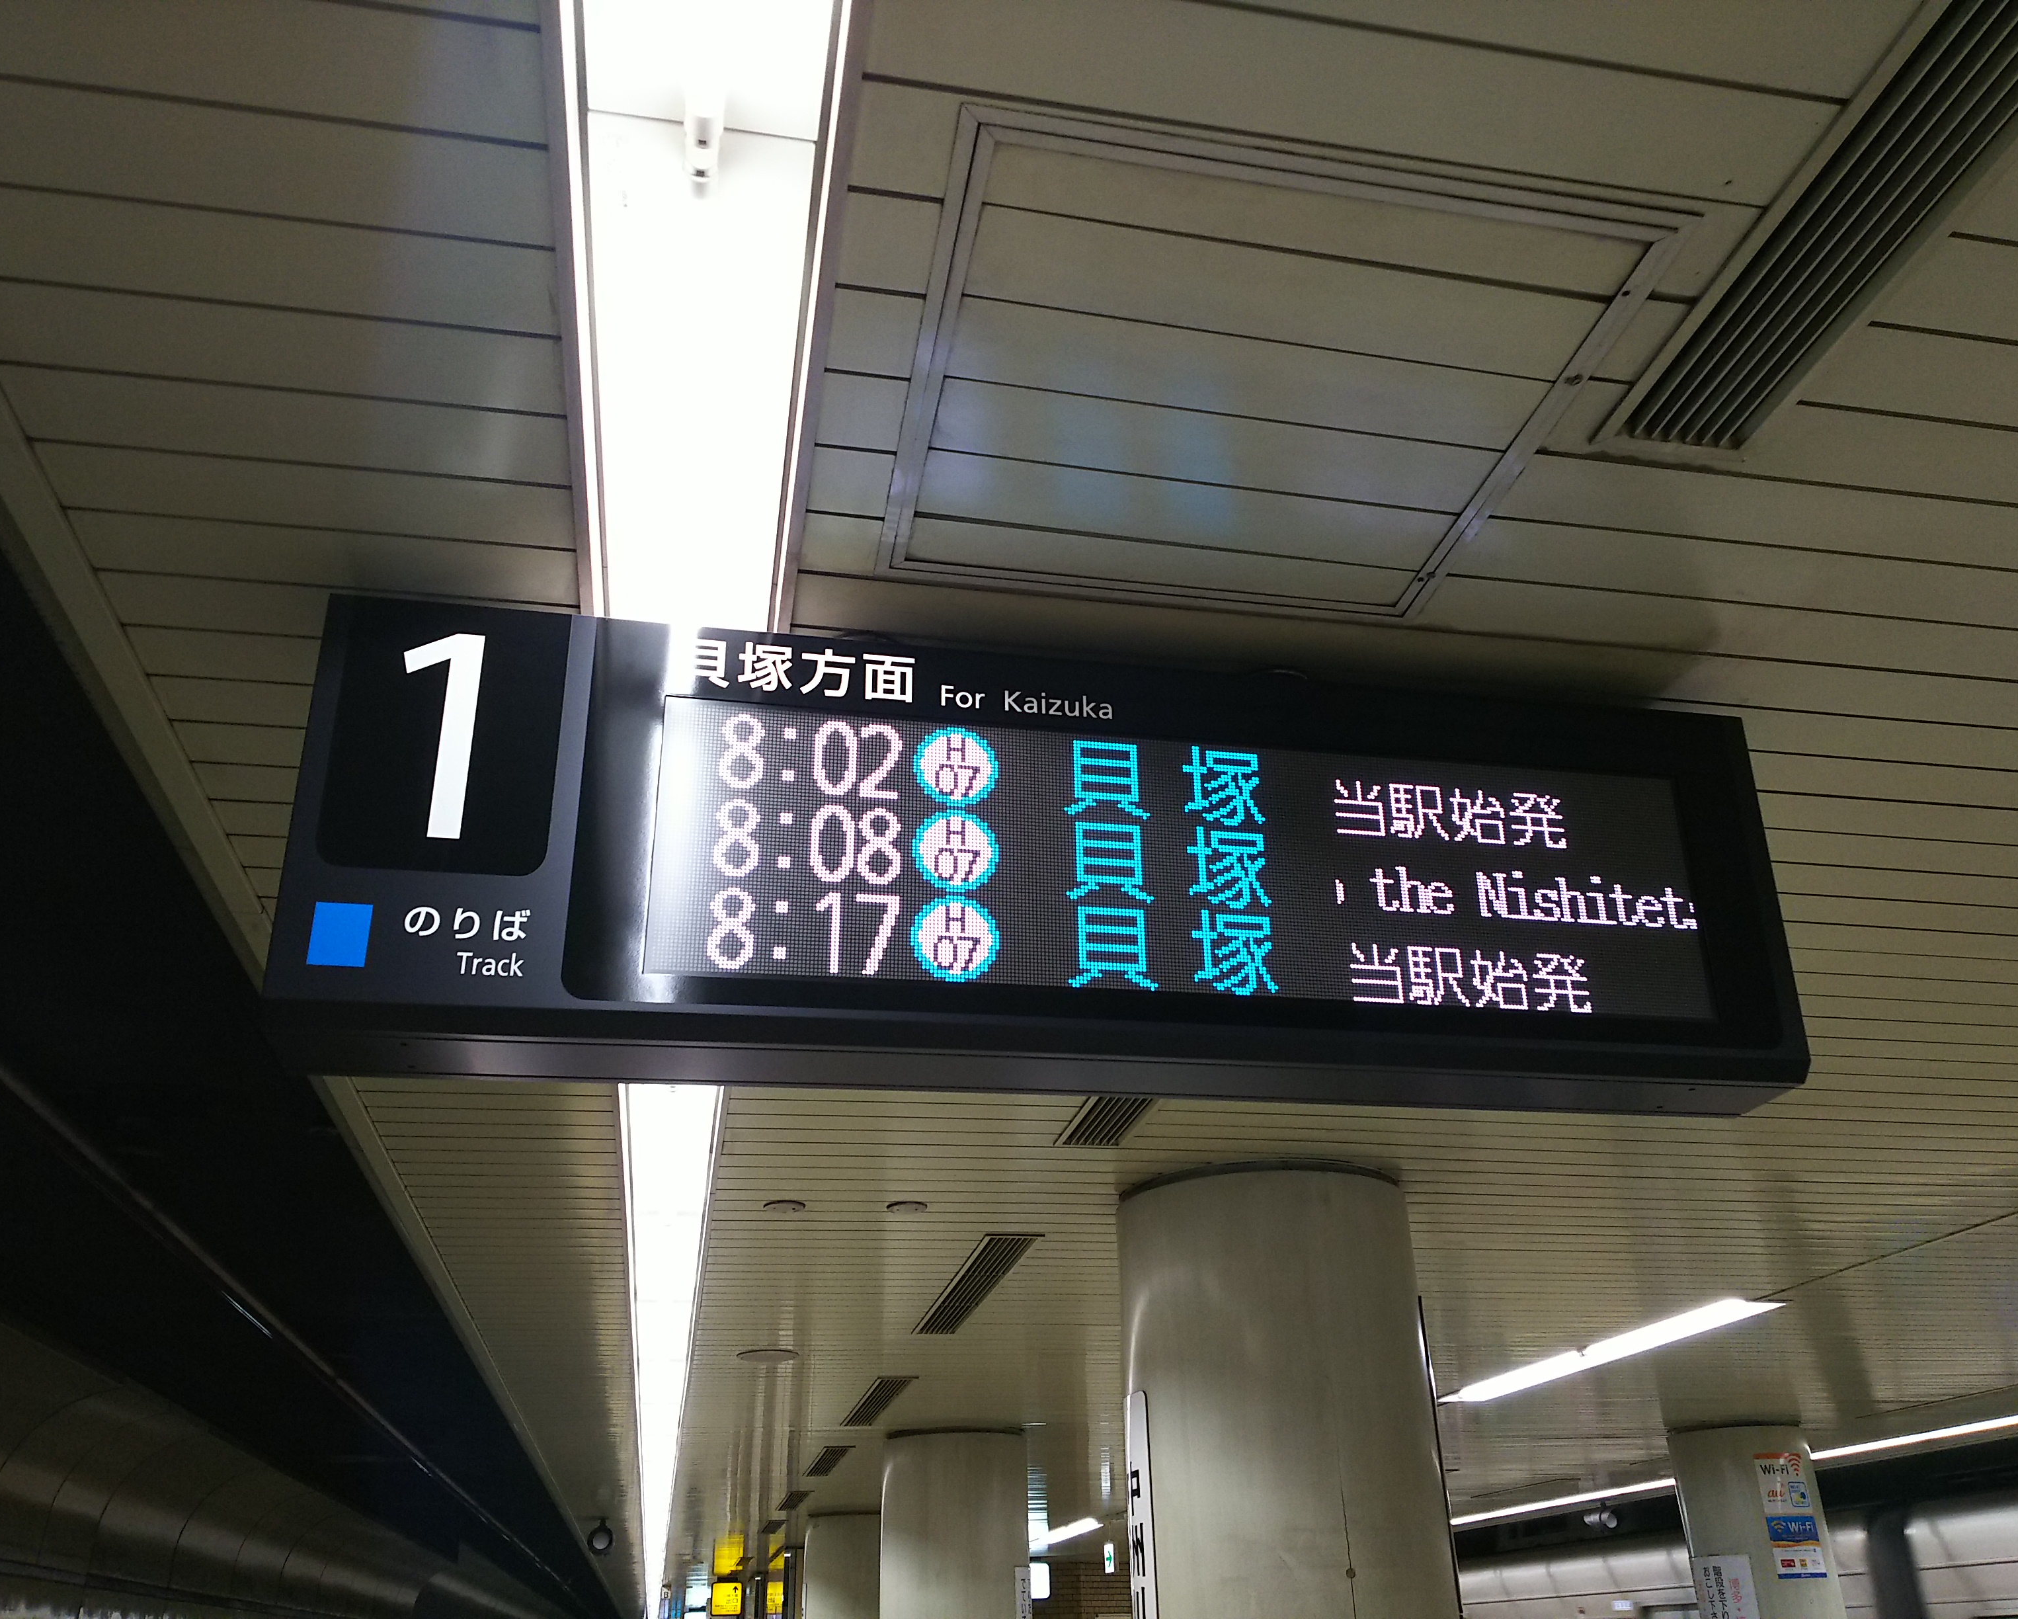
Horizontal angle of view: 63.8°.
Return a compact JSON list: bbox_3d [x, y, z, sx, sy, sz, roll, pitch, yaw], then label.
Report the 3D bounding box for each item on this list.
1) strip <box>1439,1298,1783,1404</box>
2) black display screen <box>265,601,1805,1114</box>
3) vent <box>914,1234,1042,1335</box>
[{"bbox_3d":[2.361,2.249,6.638,0.280,0.080,2.440,4,-28,-11],"label":"strip"},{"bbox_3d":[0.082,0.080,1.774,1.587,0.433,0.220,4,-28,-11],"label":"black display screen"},{"bbox_3d":[-0.123,1.496,5.036,0.158,0.040,1.500,4,-28,-11],"label":"vent"}]

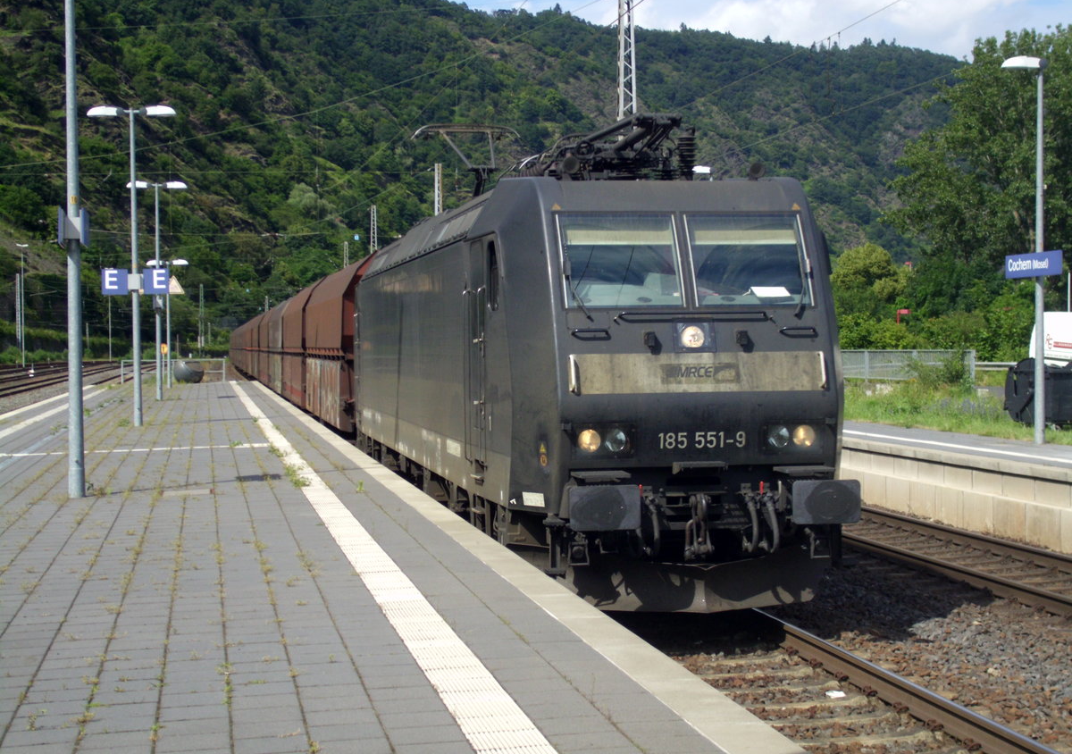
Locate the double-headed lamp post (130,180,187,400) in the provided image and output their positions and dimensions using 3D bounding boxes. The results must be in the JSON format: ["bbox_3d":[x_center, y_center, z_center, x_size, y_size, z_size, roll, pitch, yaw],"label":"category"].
[{"bbox_3d":[-10.742,-2.460,55.500,1.690,6.250,0.300,-1,1,-10],"label":"double-headed lamp post"}]

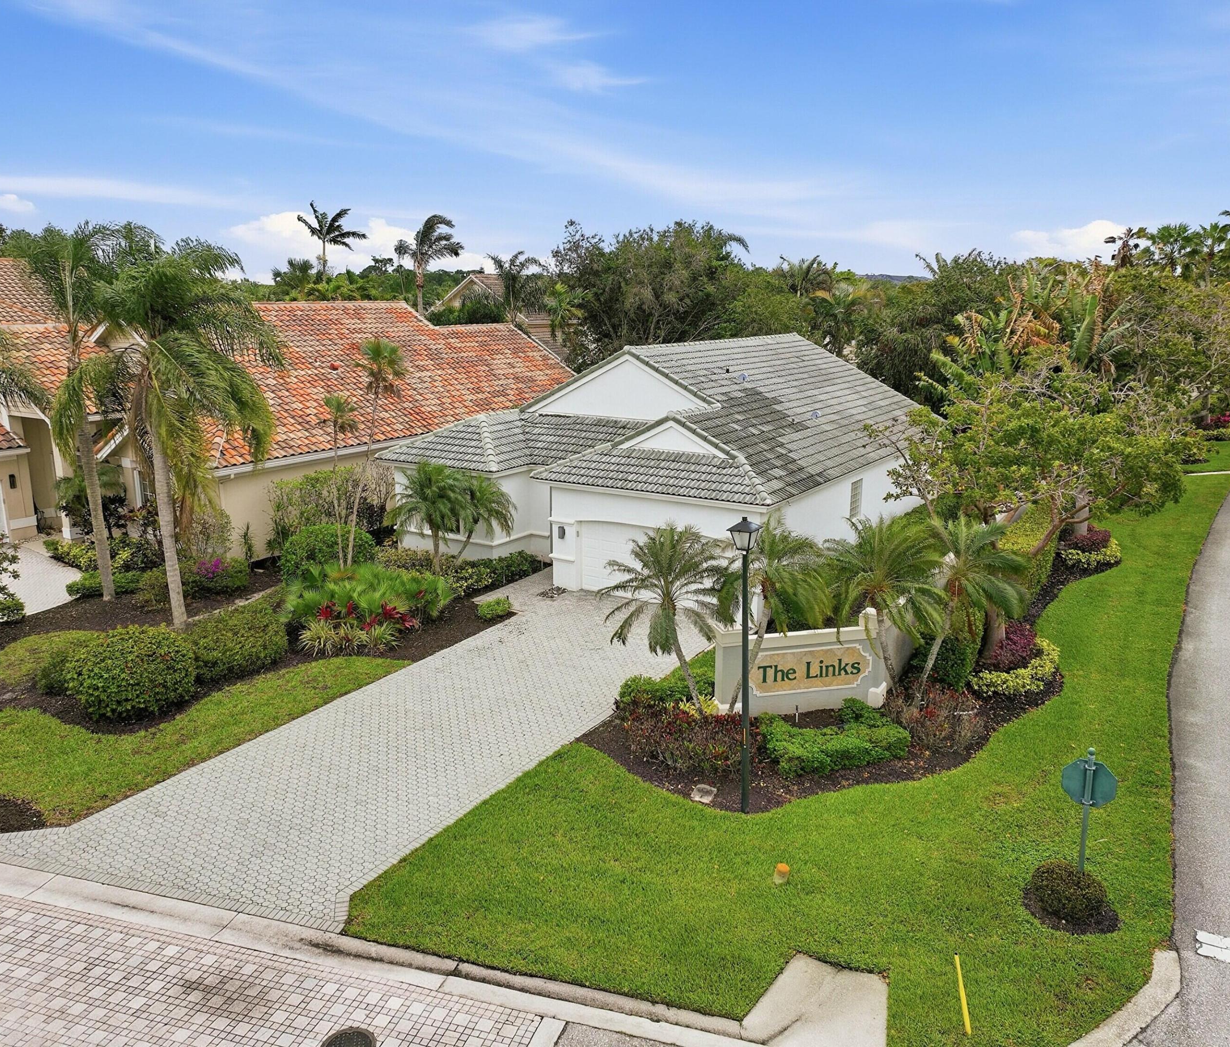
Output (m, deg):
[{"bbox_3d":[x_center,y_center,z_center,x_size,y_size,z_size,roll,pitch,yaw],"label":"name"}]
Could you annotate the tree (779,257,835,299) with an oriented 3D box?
[{"bbox_3d":[12.108,-11.427,61.207,3.450,10.573,3.450,2,13,11],"label":"tree"}]

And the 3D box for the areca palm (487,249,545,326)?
[{"bbox_3d":[-6.110,-11.040,59.245,3.607,10.901,3.607,-2,13,-6],"label":"areca palm"}]

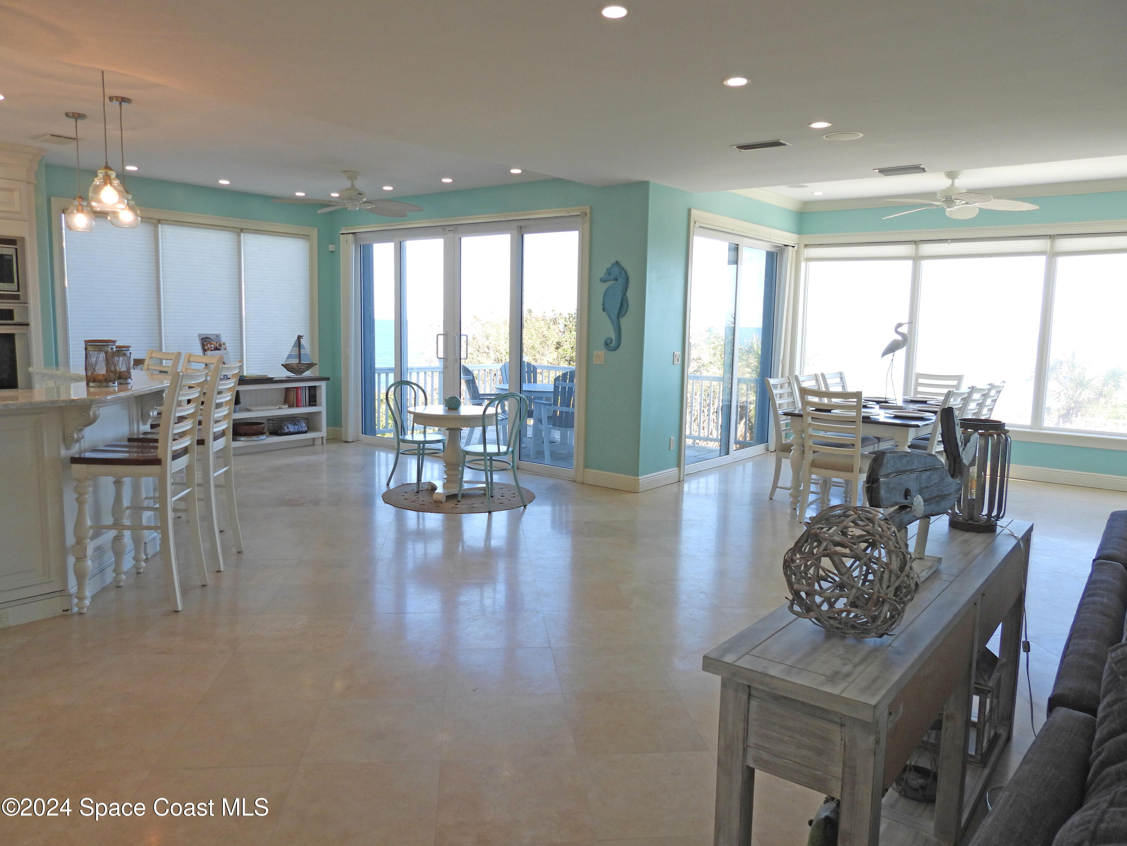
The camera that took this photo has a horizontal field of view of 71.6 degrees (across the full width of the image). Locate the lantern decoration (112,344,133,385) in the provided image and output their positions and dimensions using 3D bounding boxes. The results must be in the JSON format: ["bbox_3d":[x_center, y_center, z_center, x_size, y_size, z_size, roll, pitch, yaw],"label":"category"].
[{"bbox_3d":[-2.659,-0.349,4.667,0.155,0.225,0.155,7,9,37],"label":"lantern decoration"}]

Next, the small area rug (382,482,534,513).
[{"bbox_3d":[-0.890,0.622,6.592,1.220,0.016,1.220,1,7,0],"label":"small area rug"}]

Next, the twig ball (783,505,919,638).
[{"bbox_3d":[0.654,0.338,1.778,0.290,0.290,0.290,1,7,0],"label":"twig ball"}]

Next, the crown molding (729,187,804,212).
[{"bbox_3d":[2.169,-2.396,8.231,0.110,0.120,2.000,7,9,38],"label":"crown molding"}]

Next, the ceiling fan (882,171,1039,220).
[{"bbox_3d":[3.357,-2.007,6.743,1.420,0.335,1.420,7,9,37],"label":"ceiling fan"}]

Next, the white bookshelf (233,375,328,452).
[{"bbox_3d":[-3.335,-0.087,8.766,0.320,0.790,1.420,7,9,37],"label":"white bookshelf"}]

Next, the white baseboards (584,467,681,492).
[{"bbox_3d":[0.657,0.493,7.367,0.620,0.140,0.690,7,9,37],"label":"white baseboards"}]

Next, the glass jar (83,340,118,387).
[{"bbox_3d":[-2.533,-0.324,4.292,0.177,0.245,0.177,-3,8,-30],"label":"glass jar"}]

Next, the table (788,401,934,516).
[{"bbox_3d":[2.838,0.262,6.902,1.060,0.760,2.150,7,9,38],"label":"table"}]

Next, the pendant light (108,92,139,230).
[{"bbox_3d":[-2.477,-1.458,4.398,0.179,0.690,0.179,-3,8,-30],"label":"pendant light"}]

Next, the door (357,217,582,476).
[{"bbox_3d":[-1.142,-0.826,8.195,3.214,2.410,0.130,7,9,37],"label":"door"}]

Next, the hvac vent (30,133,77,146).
[{"bbox_3d":[-3.887,-2.159,5.964,0.350,0.030,0.210,7,9,37],"label":"hvac vent"}]

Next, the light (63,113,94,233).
[{"bbox_3d":[-2.946,-1.518,4.756,0.178,0.681,0.178,-3,8,-30],"label":"light"}]

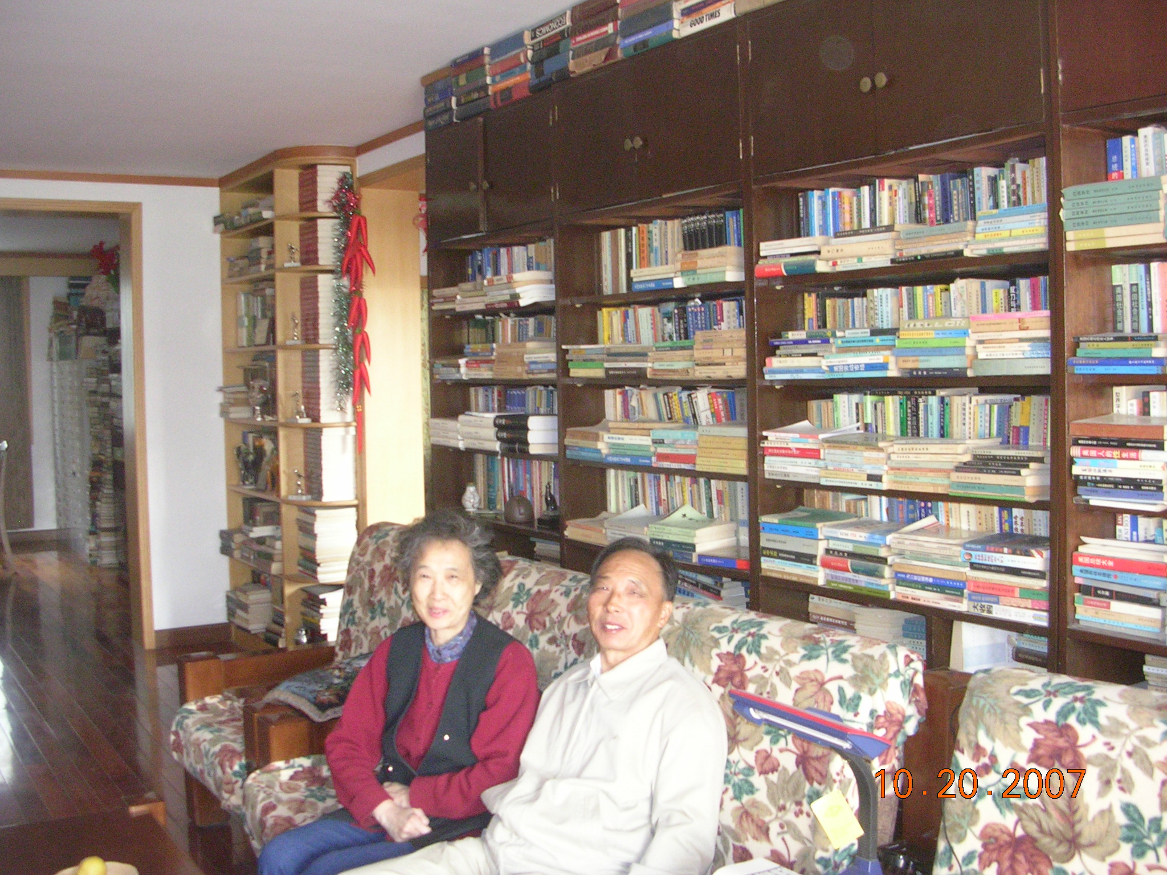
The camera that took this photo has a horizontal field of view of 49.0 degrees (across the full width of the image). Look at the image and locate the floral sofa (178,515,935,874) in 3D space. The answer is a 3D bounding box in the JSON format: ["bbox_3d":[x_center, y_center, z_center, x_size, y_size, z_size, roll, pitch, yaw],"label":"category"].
[{"bbox_3d":[-0.334,0.829,3.256,0.920,0.940,2.620,-4,4,-35],"label":"floral sofa"}]

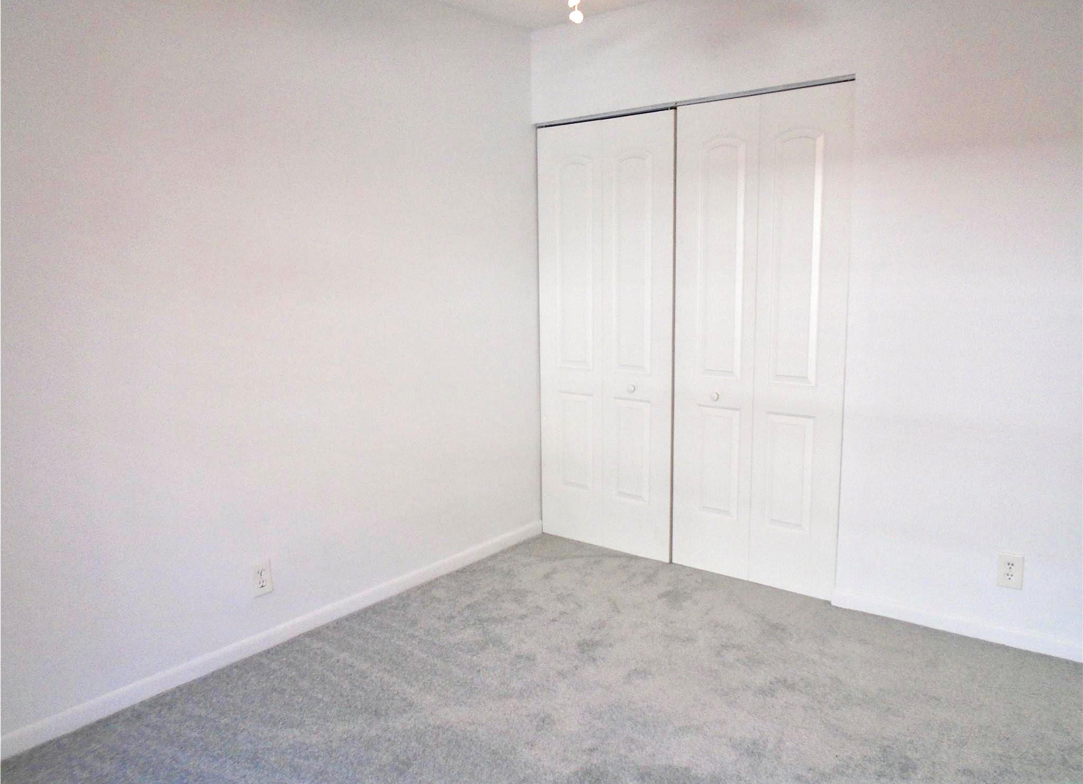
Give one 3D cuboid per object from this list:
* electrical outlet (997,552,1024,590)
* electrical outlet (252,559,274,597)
[{"bbox_3d":[1.631,0.622,2.829,0.073,0.118,0.009,6,10,37],"label":"electrical outlet"},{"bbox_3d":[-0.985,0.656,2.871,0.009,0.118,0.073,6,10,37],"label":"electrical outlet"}]

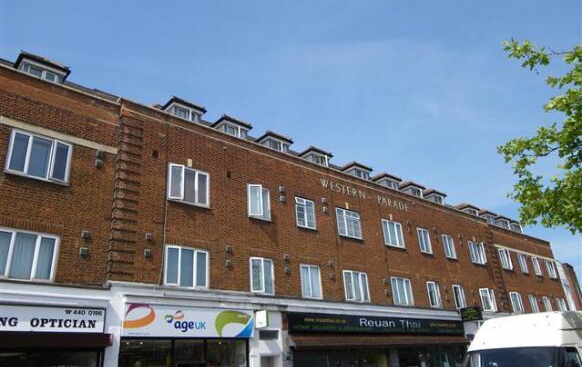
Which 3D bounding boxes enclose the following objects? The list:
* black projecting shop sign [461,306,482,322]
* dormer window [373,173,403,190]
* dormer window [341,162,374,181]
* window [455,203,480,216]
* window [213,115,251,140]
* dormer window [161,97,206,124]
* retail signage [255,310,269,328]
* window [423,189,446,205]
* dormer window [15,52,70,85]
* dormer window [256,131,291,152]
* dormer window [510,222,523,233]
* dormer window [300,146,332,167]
[{"bbox_3d":[8.980,6.434,23.244,0.140,0.590,1.030,16,-30,-39],"label":"black projecting shop sign"},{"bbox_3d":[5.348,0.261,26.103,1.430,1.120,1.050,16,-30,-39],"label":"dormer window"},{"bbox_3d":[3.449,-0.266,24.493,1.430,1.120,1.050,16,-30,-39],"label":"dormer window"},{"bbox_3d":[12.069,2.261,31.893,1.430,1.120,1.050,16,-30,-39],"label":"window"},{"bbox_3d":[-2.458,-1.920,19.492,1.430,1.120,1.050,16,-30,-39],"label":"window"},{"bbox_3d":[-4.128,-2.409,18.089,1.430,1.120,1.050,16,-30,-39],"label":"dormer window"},{"bbox_3d":[-0.881,4.301,14.947,0.110,0.500,0.540,16,-30,-39],"label":"retail signage"},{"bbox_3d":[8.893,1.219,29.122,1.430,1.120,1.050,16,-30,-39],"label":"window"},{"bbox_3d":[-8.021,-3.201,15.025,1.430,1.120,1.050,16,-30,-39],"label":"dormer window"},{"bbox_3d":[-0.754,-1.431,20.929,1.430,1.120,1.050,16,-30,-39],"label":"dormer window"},{"bbox_3d":[17.190,3.637,36.258,1.430,1.120,1.050,16,-30,-39],"label":"dormer window"},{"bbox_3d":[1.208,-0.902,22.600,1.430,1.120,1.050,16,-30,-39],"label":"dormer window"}]

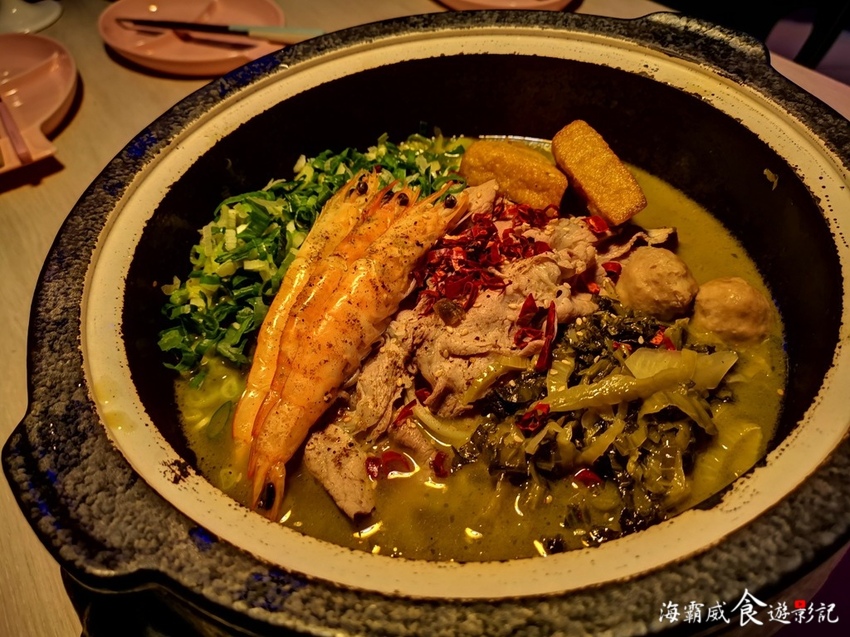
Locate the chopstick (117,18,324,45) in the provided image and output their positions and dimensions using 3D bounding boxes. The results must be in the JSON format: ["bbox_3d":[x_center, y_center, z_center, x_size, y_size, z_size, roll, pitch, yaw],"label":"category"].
[{"bbox_3d":[-0.196,-0.276,0.633,0.238,0.010,0.018,11,52,15],"label":"chopstick"}]

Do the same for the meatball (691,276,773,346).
[{"bbox_3d":[0.126,-0.003,0.272,0.032,0.031,0.032,-7,49,0],"label":"meatball"}]

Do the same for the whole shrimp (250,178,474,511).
[{"bbox_3d":[-0.025,0.009,0.254,0.030,0.025,0.150,19,65,21],"label":"whole shrimp"}]

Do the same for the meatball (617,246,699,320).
[{"bbox_3d":[0.098,-0.014,0.280,0.033,0.033,0.033,-7,49,0],"label":"meatball"}]

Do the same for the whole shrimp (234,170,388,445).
[{"bbox_3d":[-0.050,-0.005,0.272,0.027,0.025,0.140,13,65,16],"label":"whole shrimp"}]

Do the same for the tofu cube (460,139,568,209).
[{"bbox_3d":[0.045,-0.070,0.330,0.053,0.026,0.029,24,56,24],"label":"tofu cube"}]

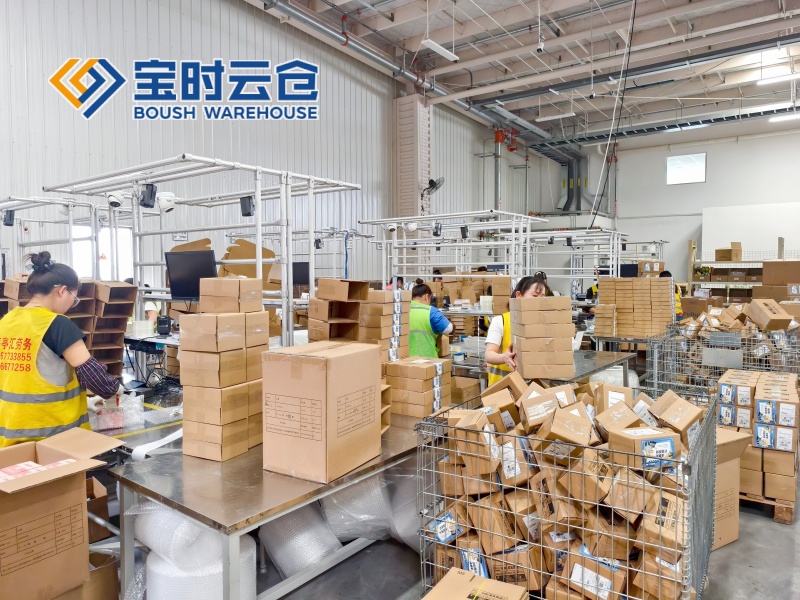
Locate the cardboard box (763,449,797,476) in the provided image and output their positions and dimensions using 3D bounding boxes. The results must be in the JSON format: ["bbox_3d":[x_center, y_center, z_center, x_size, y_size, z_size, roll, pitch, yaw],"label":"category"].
[{"bbox_3d":[2.541,1.058,3.549,0.163,0.158,0.228,2,3,37],"label":"cardboard box"}]

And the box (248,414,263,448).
[{"bbox_3d":[-0.769,0.614,2.578,0.228,0.158,0.167,1,2,24],"label":"box"}]

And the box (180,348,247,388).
[{"bbox_3d":[-0.843,0.303,2.414,0.228,0.158,0.167,1,2,24],"label":"box"}]

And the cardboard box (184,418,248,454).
[{"bbox_3d":[-0.838,0.620,2.426,0.228,0.158,0.167,1,2,24],"label":"cardboard box"}]

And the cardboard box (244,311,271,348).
[{"bbox_3d":[-0.773,0.140,2.557,0.228,0.158,0.167,1,2,26],"label":"cardboard box"}]

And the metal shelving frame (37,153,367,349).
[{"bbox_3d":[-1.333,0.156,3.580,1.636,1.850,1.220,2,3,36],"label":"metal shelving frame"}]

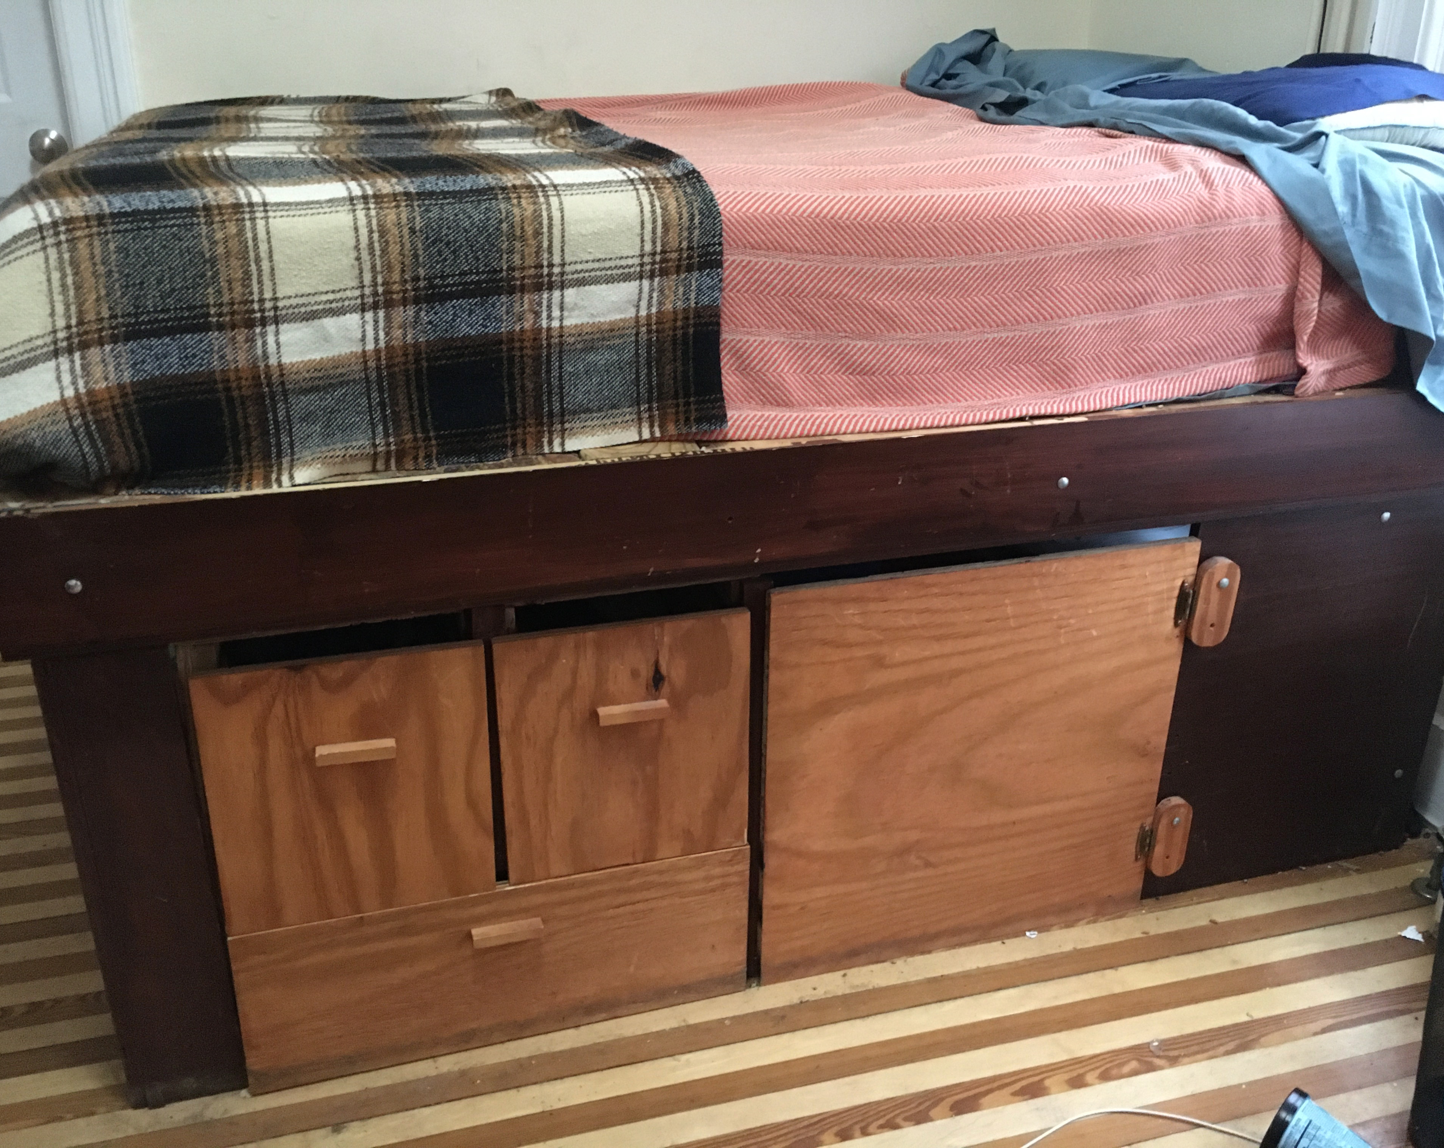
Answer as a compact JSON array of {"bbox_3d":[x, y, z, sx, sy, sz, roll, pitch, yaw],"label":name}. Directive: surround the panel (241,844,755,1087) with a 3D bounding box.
[{"bbox_3d":[-0.261,0.477,1.571,0.622,0.222,0.040,-6,23,-17],"label":"panel"}]

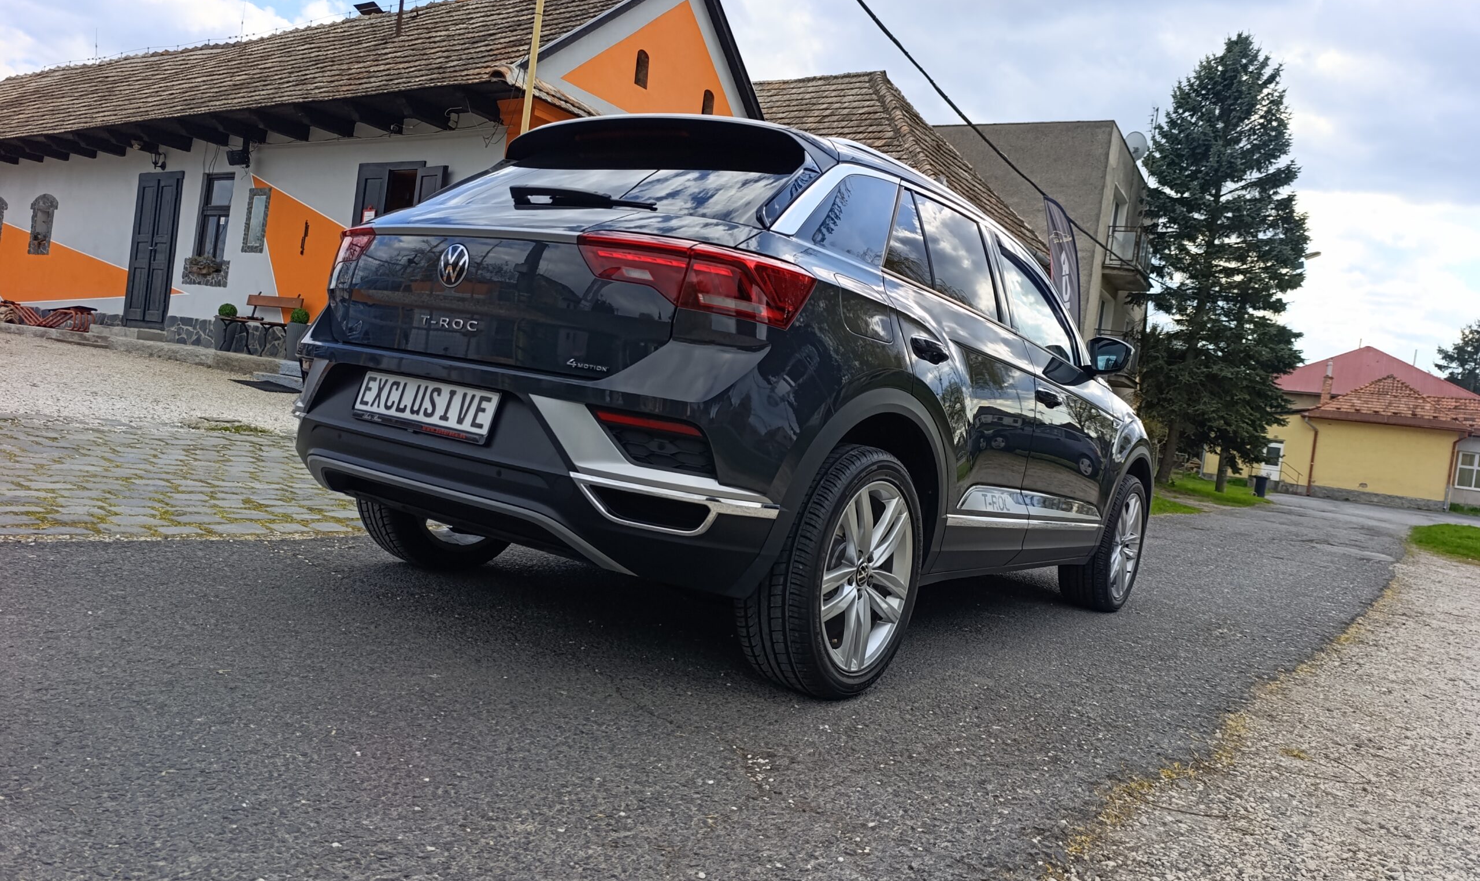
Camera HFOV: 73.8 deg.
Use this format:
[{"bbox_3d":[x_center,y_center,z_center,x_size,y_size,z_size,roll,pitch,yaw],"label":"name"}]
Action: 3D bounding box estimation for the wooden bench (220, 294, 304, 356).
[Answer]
[{"bbox_3d":[-5.991,-1.468,12.344,1.200,0.820,0.520,8,1,32],"label":"wooden bench"}]

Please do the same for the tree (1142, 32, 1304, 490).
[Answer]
[{"bbox_3d":[15.356,-5.800,31.858,5.500,14.700,5.500,8,1,24],"label":"tree"}]

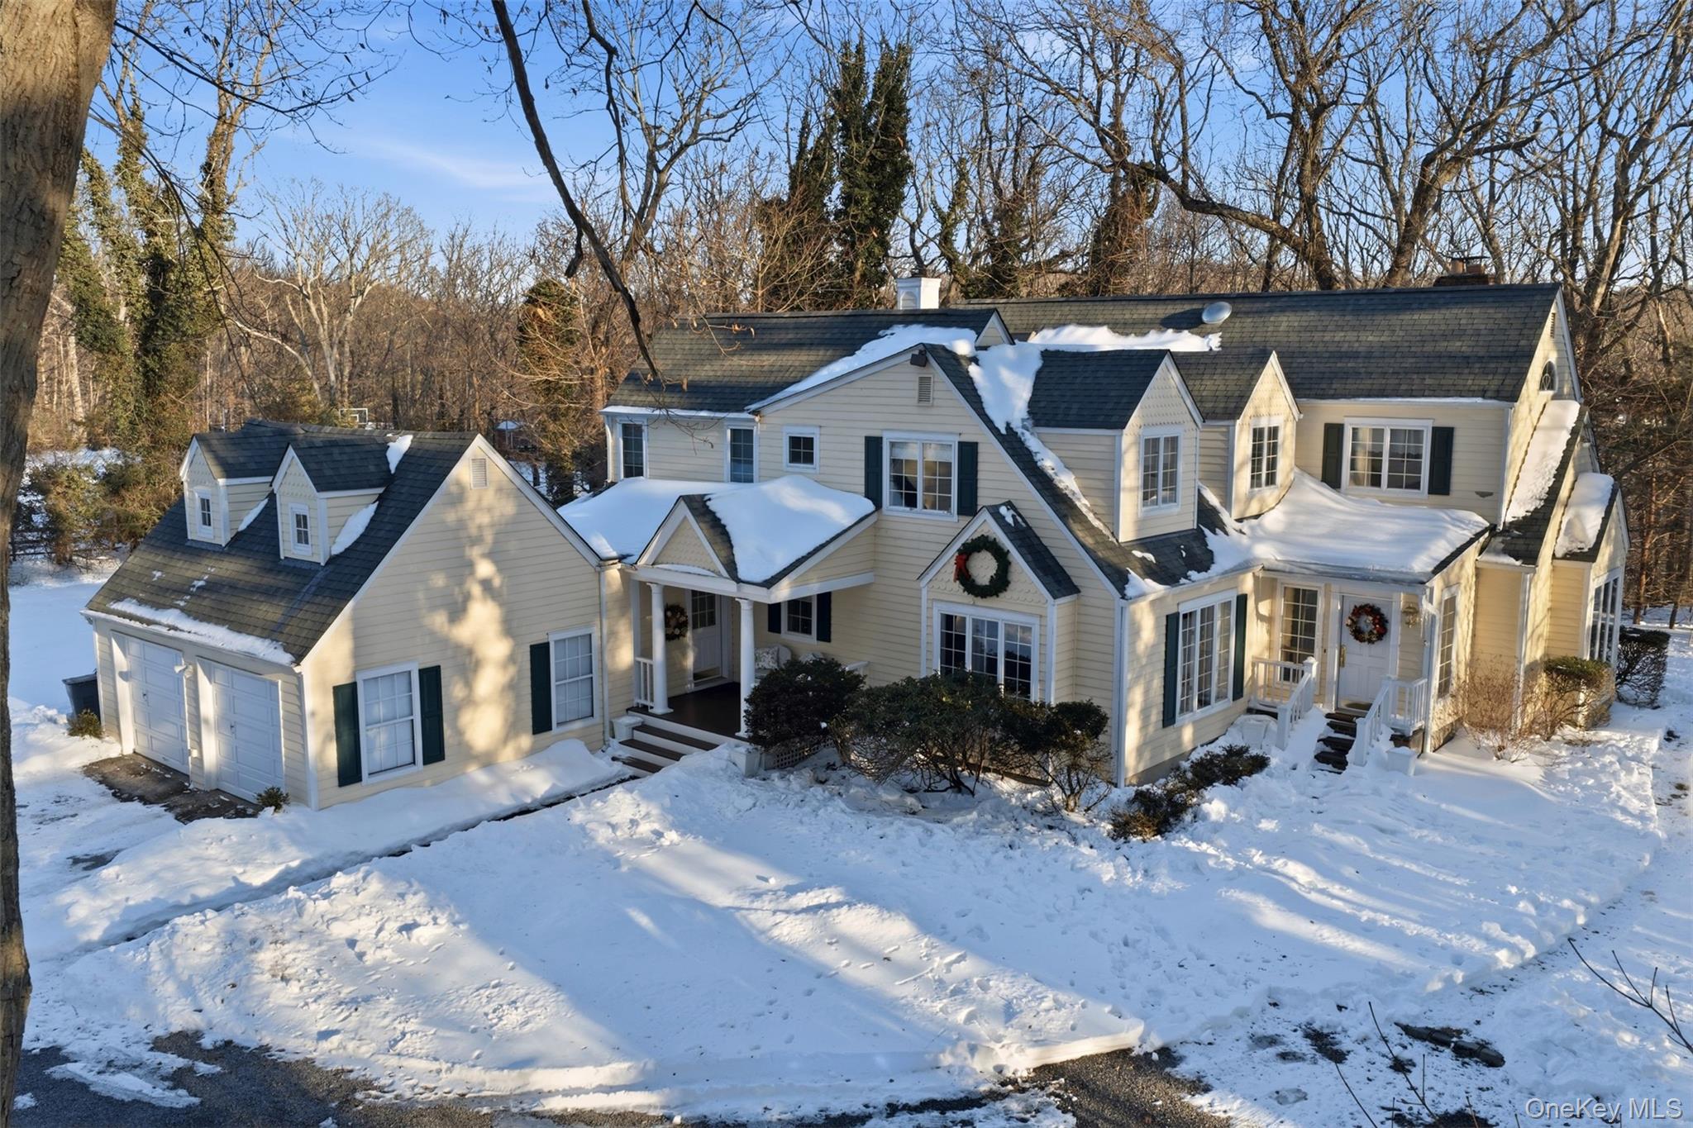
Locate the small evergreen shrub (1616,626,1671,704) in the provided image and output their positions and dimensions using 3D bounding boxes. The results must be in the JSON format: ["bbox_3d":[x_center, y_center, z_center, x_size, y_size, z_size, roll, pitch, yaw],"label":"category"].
[{"bbox_3d":[16.428,2.109,27.248,1.250,1.380,1.150,7,11,39],"label":"small evergreen shrub"}]

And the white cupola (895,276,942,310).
[{"bbox_3d":[1.582,-5.872,29.016,0.720,0.820,0.720,8,12,40],"label":"white cupola"}]

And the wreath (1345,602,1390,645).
[{"bbox_3d":[8.962,1.032,22.738,0.680,0.680,0.140,7,11,39],"label":"wreath"}]

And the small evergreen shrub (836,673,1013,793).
[{"bbox_3d":[1.198,2.551,19.716,2.450,1.680,1.700,7,11,39],"label":"small evergreen shrub"}]

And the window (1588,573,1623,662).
[{"bbox_3d":[14.576,1.109,25.298,0.120,1.950,2.700,7,11,39],"label":"window"}]

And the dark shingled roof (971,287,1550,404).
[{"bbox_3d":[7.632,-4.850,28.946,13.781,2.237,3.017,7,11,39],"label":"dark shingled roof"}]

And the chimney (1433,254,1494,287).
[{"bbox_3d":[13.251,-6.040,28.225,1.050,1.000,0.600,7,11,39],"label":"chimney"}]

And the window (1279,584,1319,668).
[{"bbox_3d":[8.581,1.368,25.047,0.718,1.869,0.120,7,11,39],"label":"window"}]

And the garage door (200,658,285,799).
[{"bbox_3d":[-9.769,2.873,21.630,2.600,2.250,0.120,7,11,39],"label":"garage door"}]

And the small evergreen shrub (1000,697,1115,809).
[{"bbox_3d":[3.191,2.923,20.046,1.600,1.730,1.400,7,11,39],"label":"small evergreen shrub"}]

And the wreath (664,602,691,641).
[{"bbox_3d":[-3.142,1.107,24.583,0.150,0.730,0.700,7,11,39],"label":"wreath"}]

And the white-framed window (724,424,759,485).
[{"bbox_3d":[-1.909,-1.895,23.853,0.820,1.300,0.100,7,11,39],"label":"white-framed window"}]

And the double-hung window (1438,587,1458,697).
[{"bbox_3d":[10.334,1.355,22.634,0.100,1.930,0.880,7,11,39],"label":"double-hung window"}]

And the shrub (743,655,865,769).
[{"bbox_3d":[-0.538,2.399,21.061,1.950,1.600,1.800,0,9,0],"label":"shrub"}]

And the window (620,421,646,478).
[{"bbox_3d":[-4.413,-2.279,27.284,0.810,1.290,0.120,7,11,39],"label":"window"}]

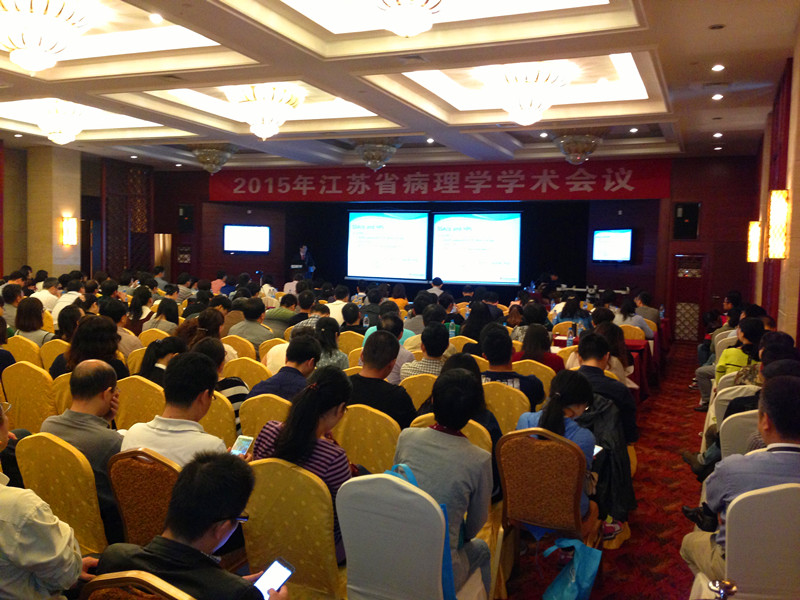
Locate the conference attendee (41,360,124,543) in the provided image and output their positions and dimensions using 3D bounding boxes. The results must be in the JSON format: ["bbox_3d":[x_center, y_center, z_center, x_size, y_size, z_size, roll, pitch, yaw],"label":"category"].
[{"bbox_3d":[-1.324,0.895,3.629,0.520,1.264,0.780,3,3,22],"label":"conference attendee"}]

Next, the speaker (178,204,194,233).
[{"bbox_3d":[-6.564,-2.506,23.449,0.480,0.820,0.300,3,3,20],"label":"speaker"}]

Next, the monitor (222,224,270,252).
[{"bbox_3d":[-4.611,-1.830,22.958,1.390,0.810,0.080,2,3,2],"label":"monitor"}]

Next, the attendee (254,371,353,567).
[{"bbox_3d":[-0.356,0.929,3.524,0.500,1.250,0.740,3,3,22],"label":"attendee"}]

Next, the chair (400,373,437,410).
[{"bbox_3d":[0.288,0.990,5.643,0.460,0.935,0.560,3,3,22],"label":"chair"}]

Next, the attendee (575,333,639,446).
[{"bbox_3d":[1.423,0.860,5.362,0.520,1.280,0.760,3,3,22],"label":"attendee"}]

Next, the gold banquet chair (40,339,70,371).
[{"bbox_3d":[-3.095,0.832,7.374,0.460,0.940,0.570,3,3,23],"label":"gold banquet chair"}]

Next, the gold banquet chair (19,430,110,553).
[{"bbox_3d":[-1.483,1.066,3.734,0.460,0.940,0.570,3,3,23],"label":"gold banquet chair"}]

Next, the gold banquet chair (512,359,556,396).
[{"bbox_3d":[1.197,0.968,6.745,0.460,0.940,0.570,3,3,23],"label":"gold banquet chair"}]

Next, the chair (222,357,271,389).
[{"bbox_3d":[-1.154,0.928,6.441,0.460,0.940,0.570,3,3,23],"label":"chair"}]

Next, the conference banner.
[{"bbox_3d":[0.288,-3.040,19.680,12.630,0.940,0.050,3,3,22],"label":"conference banner"}]

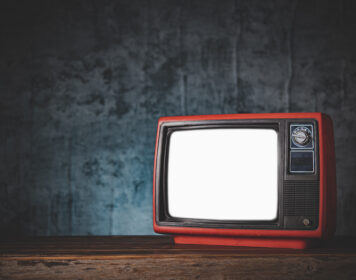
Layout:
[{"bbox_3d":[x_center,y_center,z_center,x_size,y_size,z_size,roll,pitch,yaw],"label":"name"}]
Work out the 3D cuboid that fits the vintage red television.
[{"bbox_3d":[0.191,0.110,1.842,0.420,0.323,0.311,-1,-4,20],"label":"vintage red television"}]

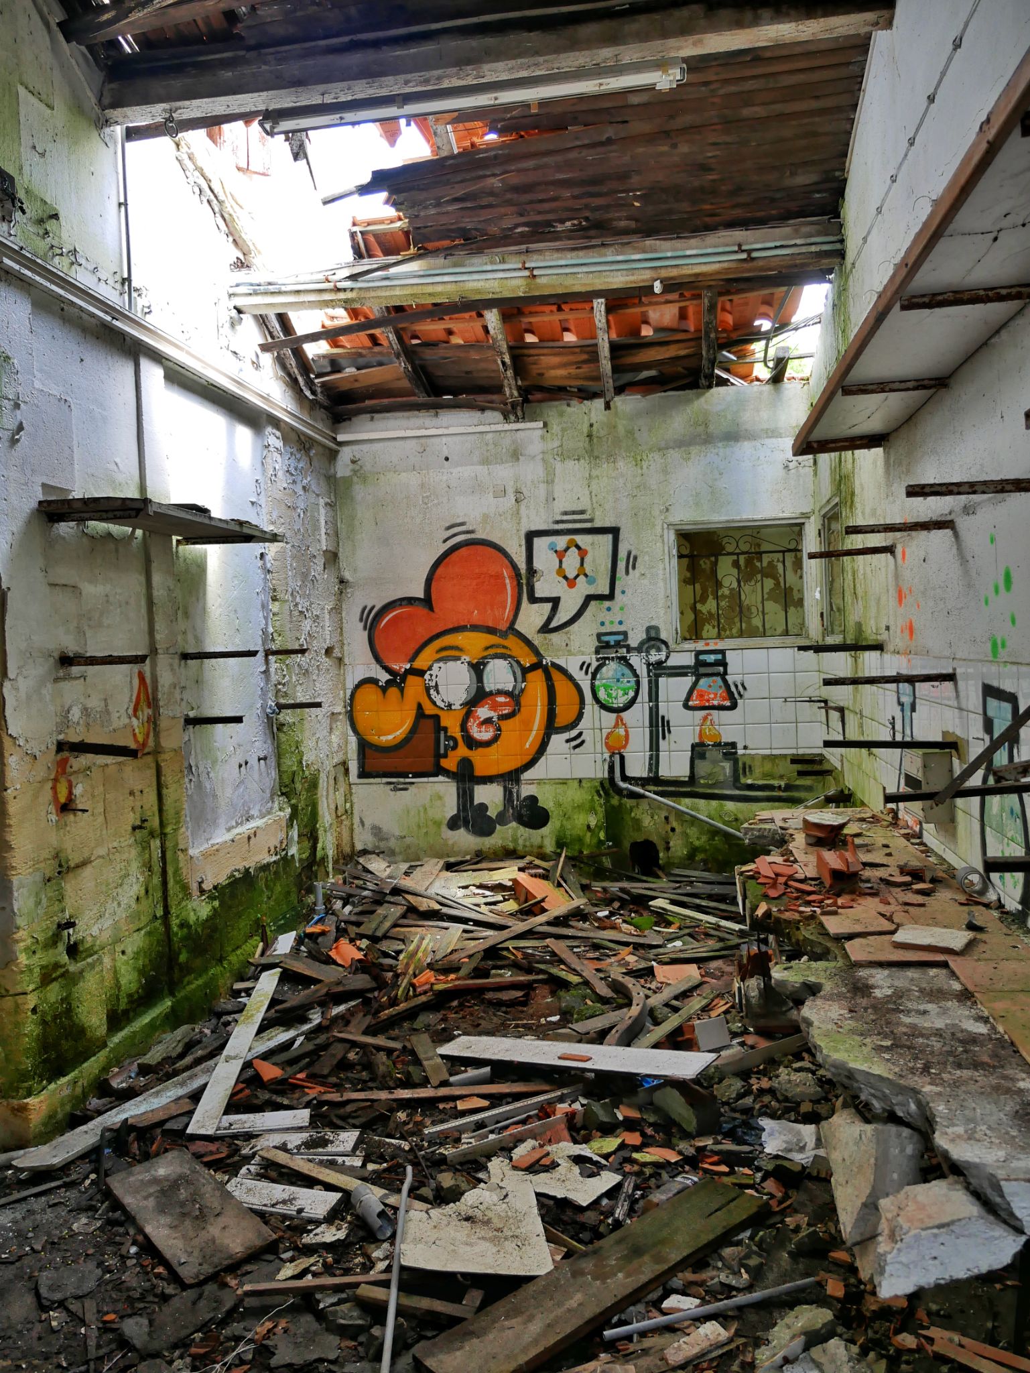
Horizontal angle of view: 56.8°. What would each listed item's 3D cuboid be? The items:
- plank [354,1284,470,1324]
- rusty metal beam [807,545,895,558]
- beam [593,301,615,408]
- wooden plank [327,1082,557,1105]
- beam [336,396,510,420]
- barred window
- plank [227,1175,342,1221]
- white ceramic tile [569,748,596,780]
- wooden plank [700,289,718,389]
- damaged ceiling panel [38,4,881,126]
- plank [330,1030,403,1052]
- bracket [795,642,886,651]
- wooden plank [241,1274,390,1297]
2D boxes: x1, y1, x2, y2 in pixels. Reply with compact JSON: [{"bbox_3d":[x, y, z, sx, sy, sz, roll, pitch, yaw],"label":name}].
[{"bbox_3d":[-0.221,1.408,2.163,0.300,0.021,0.040,-1,3,19],"label":"plank"},{"bbox_3d":[1.252,-0.499,3.555,0.306,0.028,0.028,-2,3,14],"label":"rusty metal beam"},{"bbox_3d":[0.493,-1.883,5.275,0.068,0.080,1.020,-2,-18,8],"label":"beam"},{"bbox_3d":[-0.259,1.370,3.204,0.810,0.020,0.036,-2,2,0],"label":"wooden plank"},{"bbox_3d":[-0.571,-1.719,5.895,1.121,0.100,0.070,2,3,8],"label":"beam"},{"bbox_3d":[1.358,-0.625,5.736,0.757,0.695,0.090,-2,2,8],"label":"barred window"},{"bbox_3d":[-0.654,1.418,2.631,0.343,0.018,0.108,-2,3,17],"label":"plank"},{"bbox_3d":[0.424,0.494,5.888,0.150,0.150,0.010,-2,2,8],"label":"white ceramic tile"},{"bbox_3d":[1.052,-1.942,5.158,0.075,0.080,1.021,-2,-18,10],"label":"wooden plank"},{"bbox_3d":[-0.136,-2.378,3.542,2.915,0.180,0.110,-2,3,7],"label":"damaged ceiling panel"},{"bbox_3d":[-0.565,1.342,3.587,0.315,0.017,0.034,-1,3,24],"label":"plank"},{"bbox_3d":[1.296,-0.153,3.810,0.332,0.030,0.030,0,3,17],"label":"bracket"},{"bbox_3d":[-0.461,1.421,2.257,0.360,0.018,0.022,-2,3,-4],"label":"wooden plank"}]

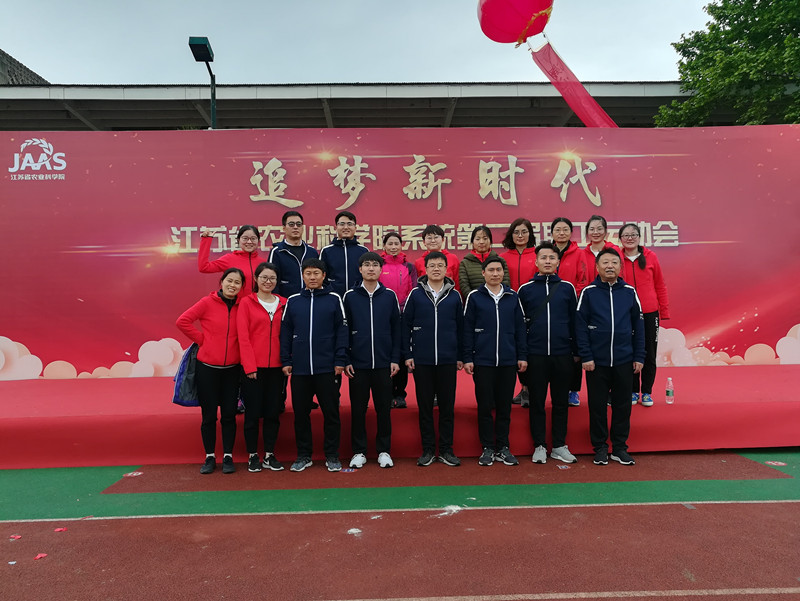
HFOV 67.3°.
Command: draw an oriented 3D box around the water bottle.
[{"bbox_3d":[2.420,0.806,5.390,0.065,0.228,0.065,0,1,0],"label":"water bottle"}]

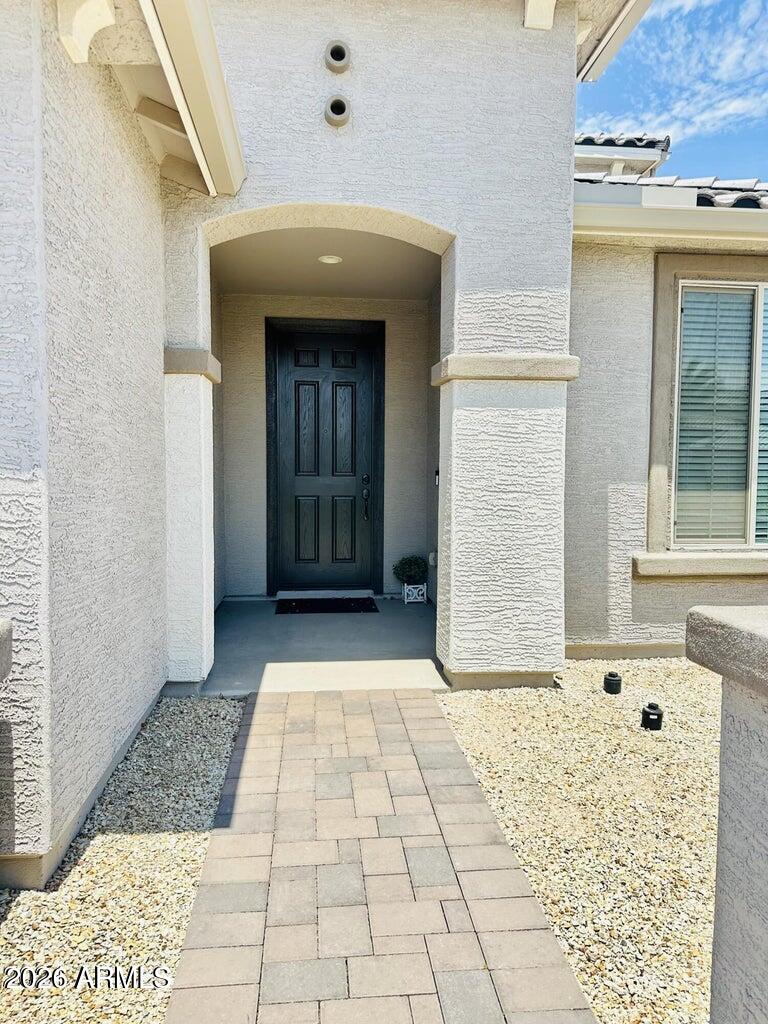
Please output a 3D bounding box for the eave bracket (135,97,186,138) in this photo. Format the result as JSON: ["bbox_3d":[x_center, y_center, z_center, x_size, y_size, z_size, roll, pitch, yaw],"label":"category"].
[{"bbox_3d":[-1.017,-1.820,3.307,0.255,0.195,0.060,0,3,-6],"label":"eave bracket"}]

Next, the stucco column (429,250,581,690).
[{"bbox_3d":[0.710,-0.261,4.317,0.760,2.545,0.550,0,4,-6],"label":"stucco column"}]

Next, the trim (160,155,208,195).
[{"bbox_3d":[-1.047,-1.785,3.752,0.285,0.125,0.040,21,2,-7],"label":"trim"}]

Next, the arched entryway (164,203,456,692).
[{"bbox_3d":[-0.417,-0.338,4.181,1.600,2.695,0.490,0,4,-6],"label":"arched entryway"}]

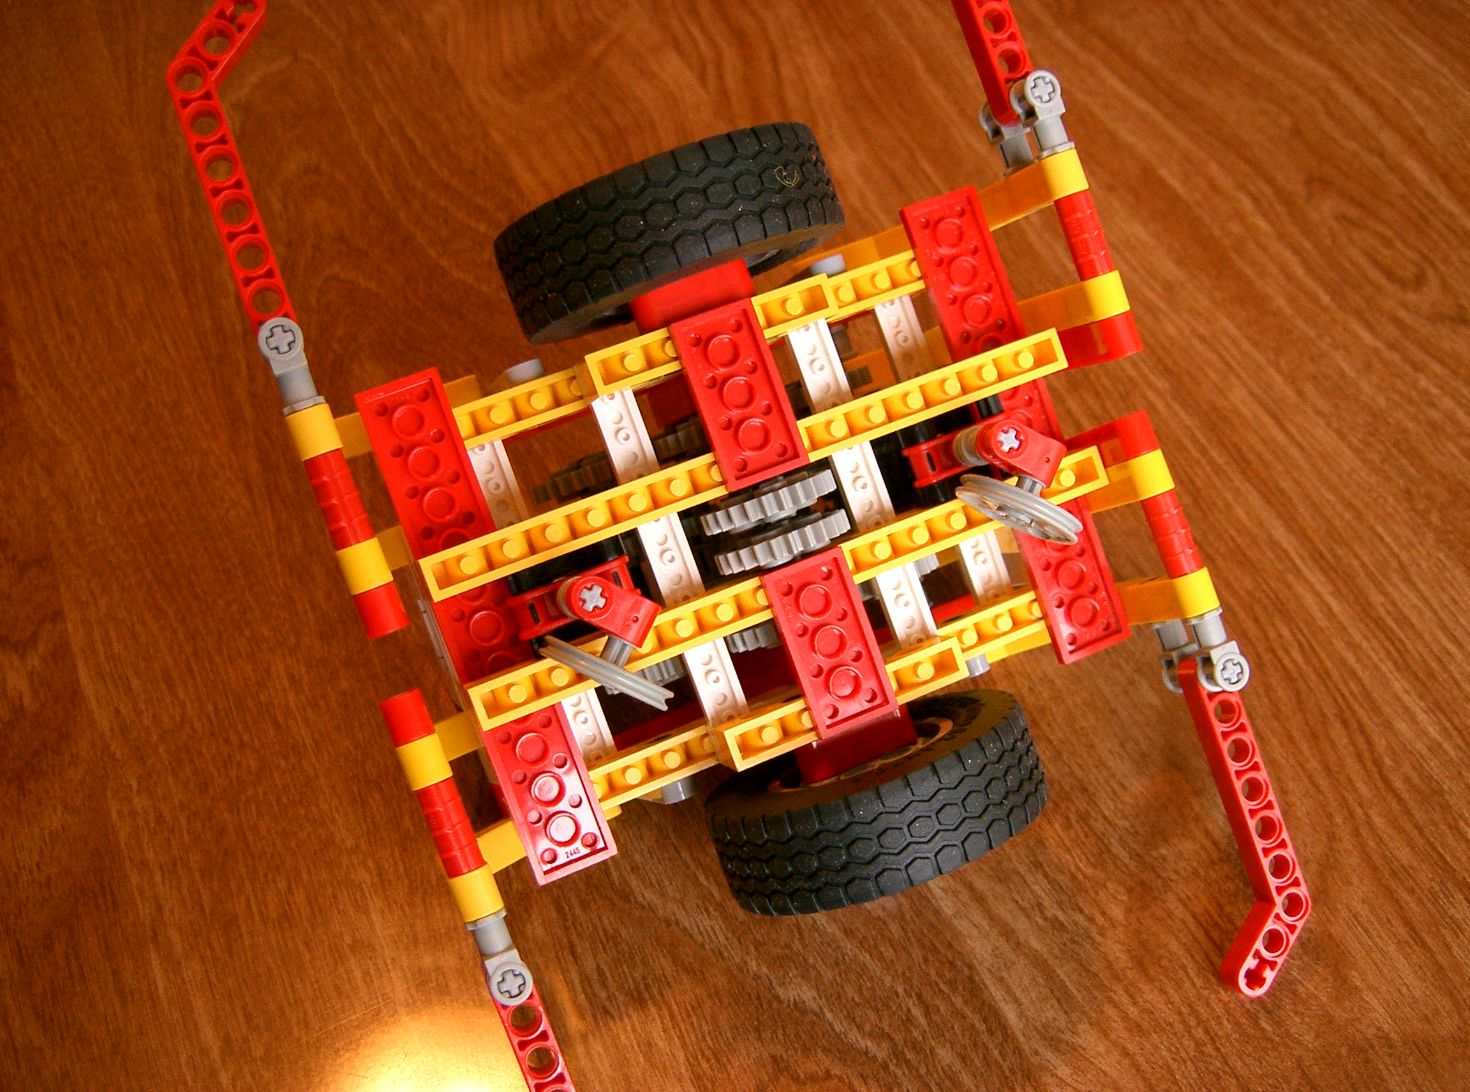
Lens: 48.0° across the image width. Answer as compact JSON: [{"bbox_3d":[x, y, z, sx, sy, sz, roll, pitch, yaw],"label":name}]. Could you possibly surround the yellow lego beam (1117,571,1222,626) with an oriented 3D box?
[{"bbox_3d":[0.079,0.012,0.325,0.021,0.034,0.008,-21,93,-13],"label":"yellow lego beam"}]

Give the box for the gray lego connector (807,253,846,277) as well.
[{"bbox_3d":[0.019,-0.054,0.327,0.007,0.007,0.006,-21,93,-13],"label":"gray lego connector"}]

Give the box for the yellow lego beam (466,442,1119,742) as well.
[{"bbox_3d":[0.012,0.007,0.308,0.128,0.010,0.008,-21,93,-13],"label":"yellow lego beam"}]

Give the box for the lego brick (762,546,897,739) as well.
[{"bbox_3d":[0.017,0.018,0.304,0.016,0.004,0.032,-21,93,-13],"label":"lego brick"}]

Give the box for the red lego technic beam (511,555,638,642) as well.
[{"bbox_3d":[-0.029,0.009,0.300,0.024,0.008,0.008,-21,93,-13],"label":"red lego technic beam"}]

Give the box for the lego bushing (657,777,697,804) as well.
[{"bbox_3d":[-0.012,0.046,0.317,0.007,0.007,0.007,-21,93,-13],"label":"lego bushing"}]

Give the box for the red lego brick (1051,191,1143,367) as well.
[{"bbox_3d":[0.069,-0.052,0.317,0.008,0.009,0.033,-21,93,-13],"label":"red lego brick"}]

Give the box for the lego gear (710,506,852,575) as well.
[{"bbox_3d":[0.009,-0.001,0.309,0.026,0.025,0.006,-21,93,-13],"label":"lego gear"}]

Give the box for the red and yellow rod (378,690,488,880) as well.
[{"bbox_3d":[-0.052,0.041,0.283,0.007,0.007,0.031,-21,93,-13],"label":"red and yellow rod"}]

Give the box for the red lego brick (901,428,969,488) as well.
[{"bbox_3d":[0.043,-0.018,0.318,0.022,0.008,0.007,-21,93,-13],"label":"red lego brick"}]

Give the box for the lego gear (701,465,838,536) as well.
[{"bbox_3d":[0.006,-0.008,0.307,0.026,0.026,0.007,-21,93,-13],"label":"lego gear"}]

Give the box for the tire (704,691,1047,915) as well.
[{"bbox_3d":[0.026,0.047,0.310,0.062,0.062,0.020,-21,93,-13],"label":"tire"}]

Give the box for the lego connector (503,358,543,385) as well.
[{"bbox_3d":[-0.040,-0.032,0.313,0.007,0.007,0.004,-21,93,-13],"label":"lego connector"}]

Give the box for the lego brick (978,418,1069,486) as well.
[{"bbox_3d":[0.052,-0.017,0.300,0.016,0.008,0.008,27,82,-11],"label":"lego brick"}]

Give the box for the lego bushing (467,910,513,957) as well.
[{"bbox_3d":[-0.042,0.067,0.285,0.007,0.007,0.008,-21,93,-13],"label":"lego bushing"}]

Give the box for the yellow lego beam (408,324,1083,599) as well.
[{"bbox_3d":[0.003,-0.016,0.308,0.128,0.011,0.008,-21,93,-13],"label":"yellow lego beam"}]

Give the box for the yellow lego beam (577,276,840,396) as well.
[{"bbox_3d":[-0.005,-0.038,0.307,0.048,0.011,0.008,-21,93,-13],"label":"yellow lego beam"}]

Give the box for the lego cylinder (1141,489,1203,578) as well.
[{"bbox_3d":[0.083,-0.002,0.313,0.008,0.008,0.017,-21,93,-13],"label":"lego cylinder"}]

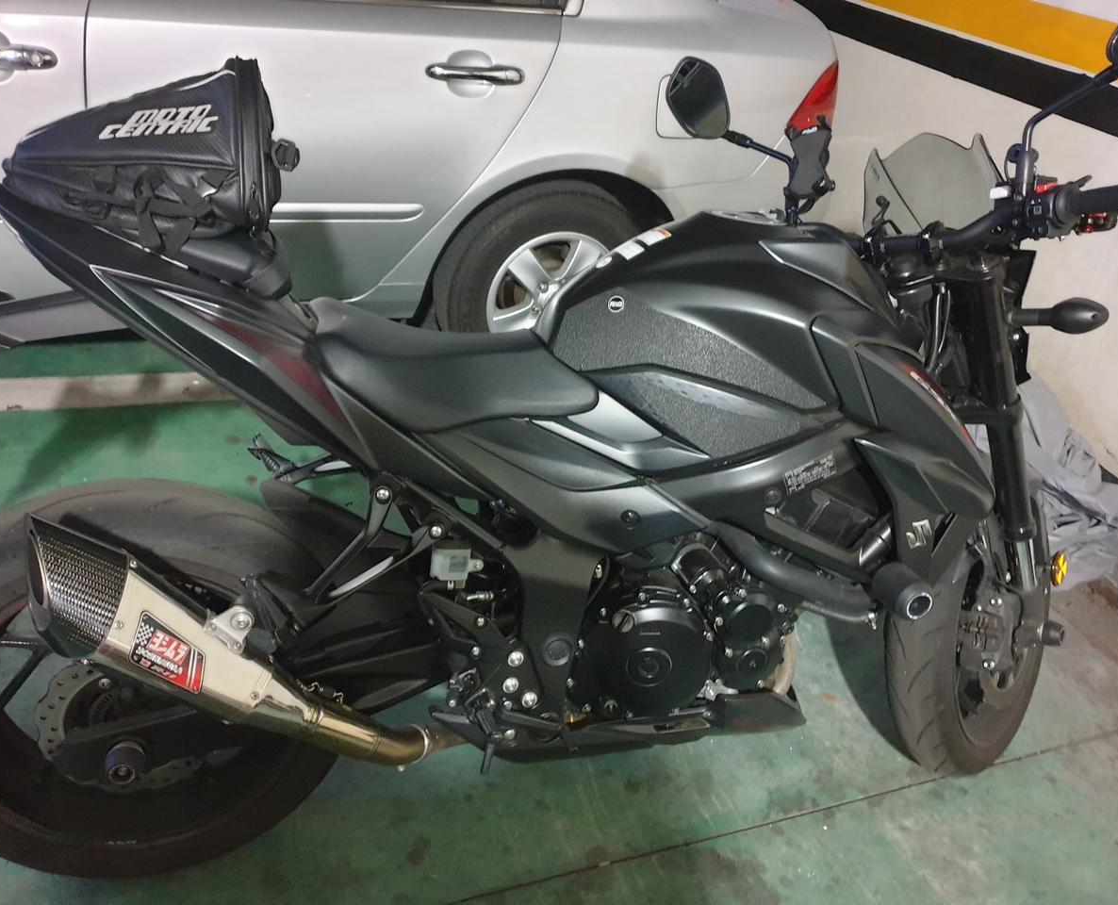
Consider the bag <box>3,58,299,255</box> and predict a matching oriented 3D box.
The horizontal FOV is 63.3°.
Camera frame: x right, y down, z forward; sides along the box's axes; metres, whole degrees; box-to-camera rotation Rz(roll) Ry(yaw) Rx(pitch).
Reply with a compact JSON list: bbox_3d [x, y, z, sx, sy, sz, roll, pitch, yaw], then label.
[{"bbox_3d":[-0.484,-0.364,1.067,0.310,0.205,0.250,-1,22,-15],"label":"bag"}]

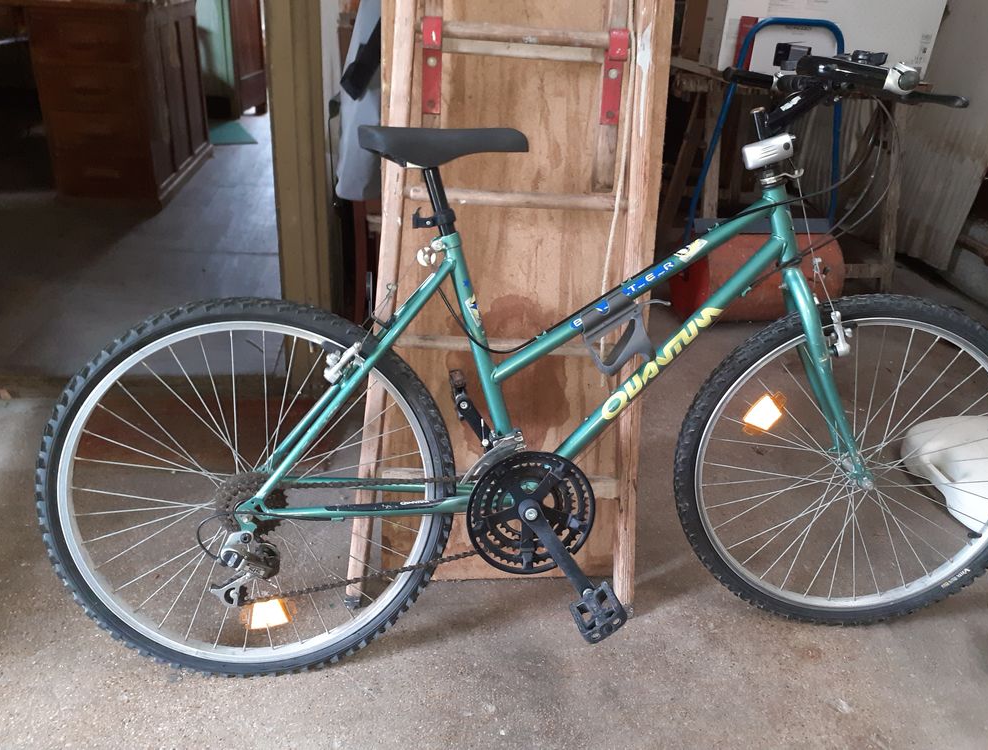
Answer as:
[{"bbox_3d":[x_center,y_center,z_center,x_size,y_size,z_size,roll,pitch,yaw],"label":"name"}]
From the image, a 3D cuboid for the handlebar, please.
[{"bbox_3d":[0.497,-0.452,1.206,0.230,0.090,0.600,4,18,2],"label":"handlebar"}]

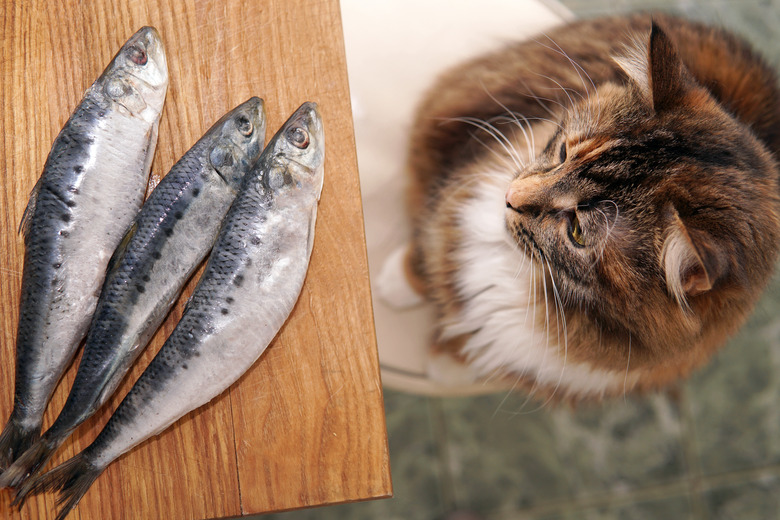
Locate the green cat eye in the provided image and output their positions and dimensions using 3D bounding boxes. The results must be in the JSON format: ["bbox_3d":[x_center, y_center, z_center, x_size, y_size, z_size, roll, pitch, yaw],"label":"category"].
[{"bbox_3d":[0.094,-0.015,0.490,0.009,0.014,0.018,-24,91,-20],"label":"green cat eye"}]

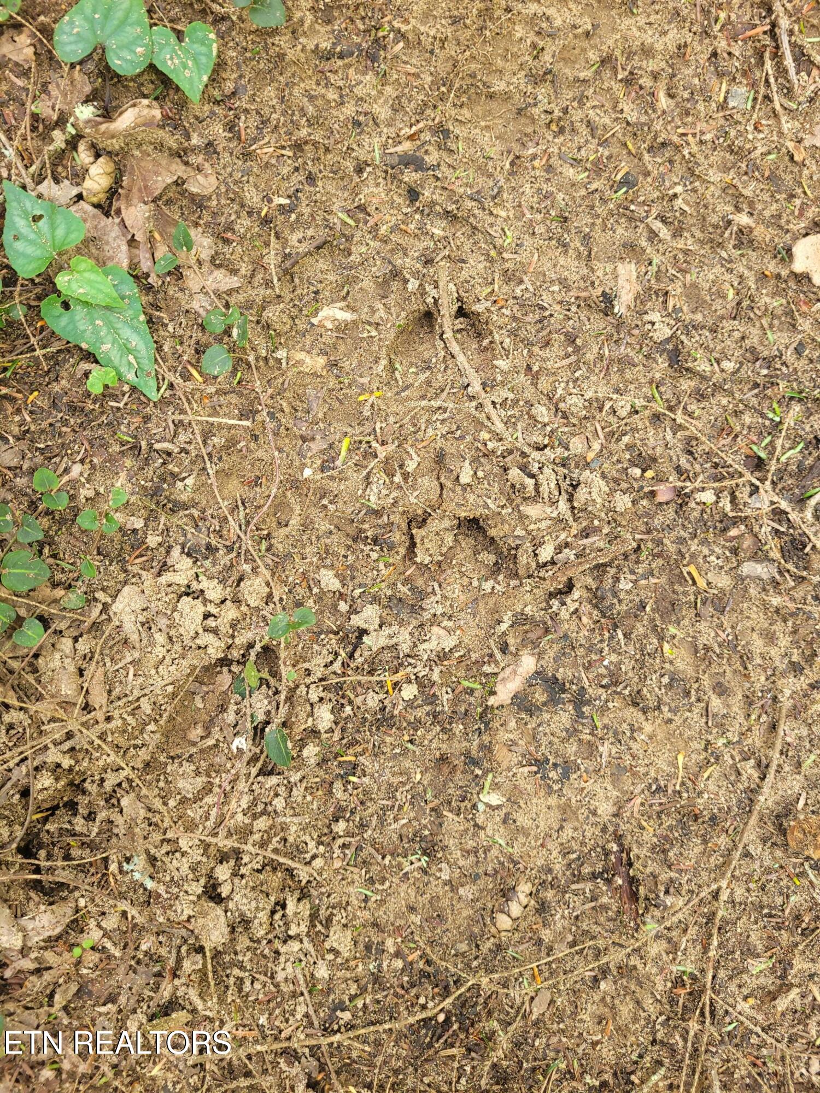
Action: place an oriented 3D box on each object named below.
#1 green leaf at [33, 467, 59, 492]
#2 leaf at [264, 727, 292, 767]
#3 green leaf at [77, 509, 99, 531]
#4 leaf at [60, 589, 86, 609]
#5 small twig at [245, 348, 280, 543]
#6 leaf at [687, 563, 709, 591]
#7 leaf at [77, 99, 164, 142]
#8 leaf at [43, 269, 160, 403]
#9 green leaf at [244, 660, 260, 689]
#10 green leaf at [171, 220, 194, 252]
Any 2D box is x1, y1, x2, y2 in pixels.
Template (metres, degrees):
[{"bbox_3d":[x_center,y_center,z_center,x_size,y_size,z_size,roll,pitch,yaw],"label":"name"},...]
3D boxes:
[{"bbox_3d":[-0.257,-0.047,0.579,0.018,0.005,0.019,-21,81,-4],"label":"green leaf"},{"bbox_3d":[-0.083,0.129,0.524,0.016,0.006,0.025,-14,79,-3],"label":"leaf"},{"bbox_3d":[-0.226,-0.018,0.575,0.016,0.005,0.015,5,80,1],"label":"green leaf"},{"bbox_3d":[-0.224,0.035,0.548,0.016,0.005,0.015,-15,79,-3],"label":"leaf"},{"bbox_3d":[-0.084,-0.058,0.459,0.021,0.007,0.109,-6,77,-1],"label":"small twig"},{"bbox_3d":[0.167,0.018,0.474,0.005,0.002,0.017,-33,80,-7],"label":"leaf"},{"bbox_3d":[-0.187,-0.274,0.528,0.052,0.016,0.028,-20,79,-4],"label":"leaf"},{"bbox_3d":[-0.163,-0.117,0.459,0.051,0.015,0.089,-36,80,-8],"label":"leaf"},{"bbox_3d":[-0.107,0.087,0.555,0.011,0.006,0.019,-11,81,-2],"label":"green leaf"},{"bbox_3d":[-0.142,-0.193,0.511,0.012,0.005,0.023,-12,78,-2],"label":"green leaf"}]

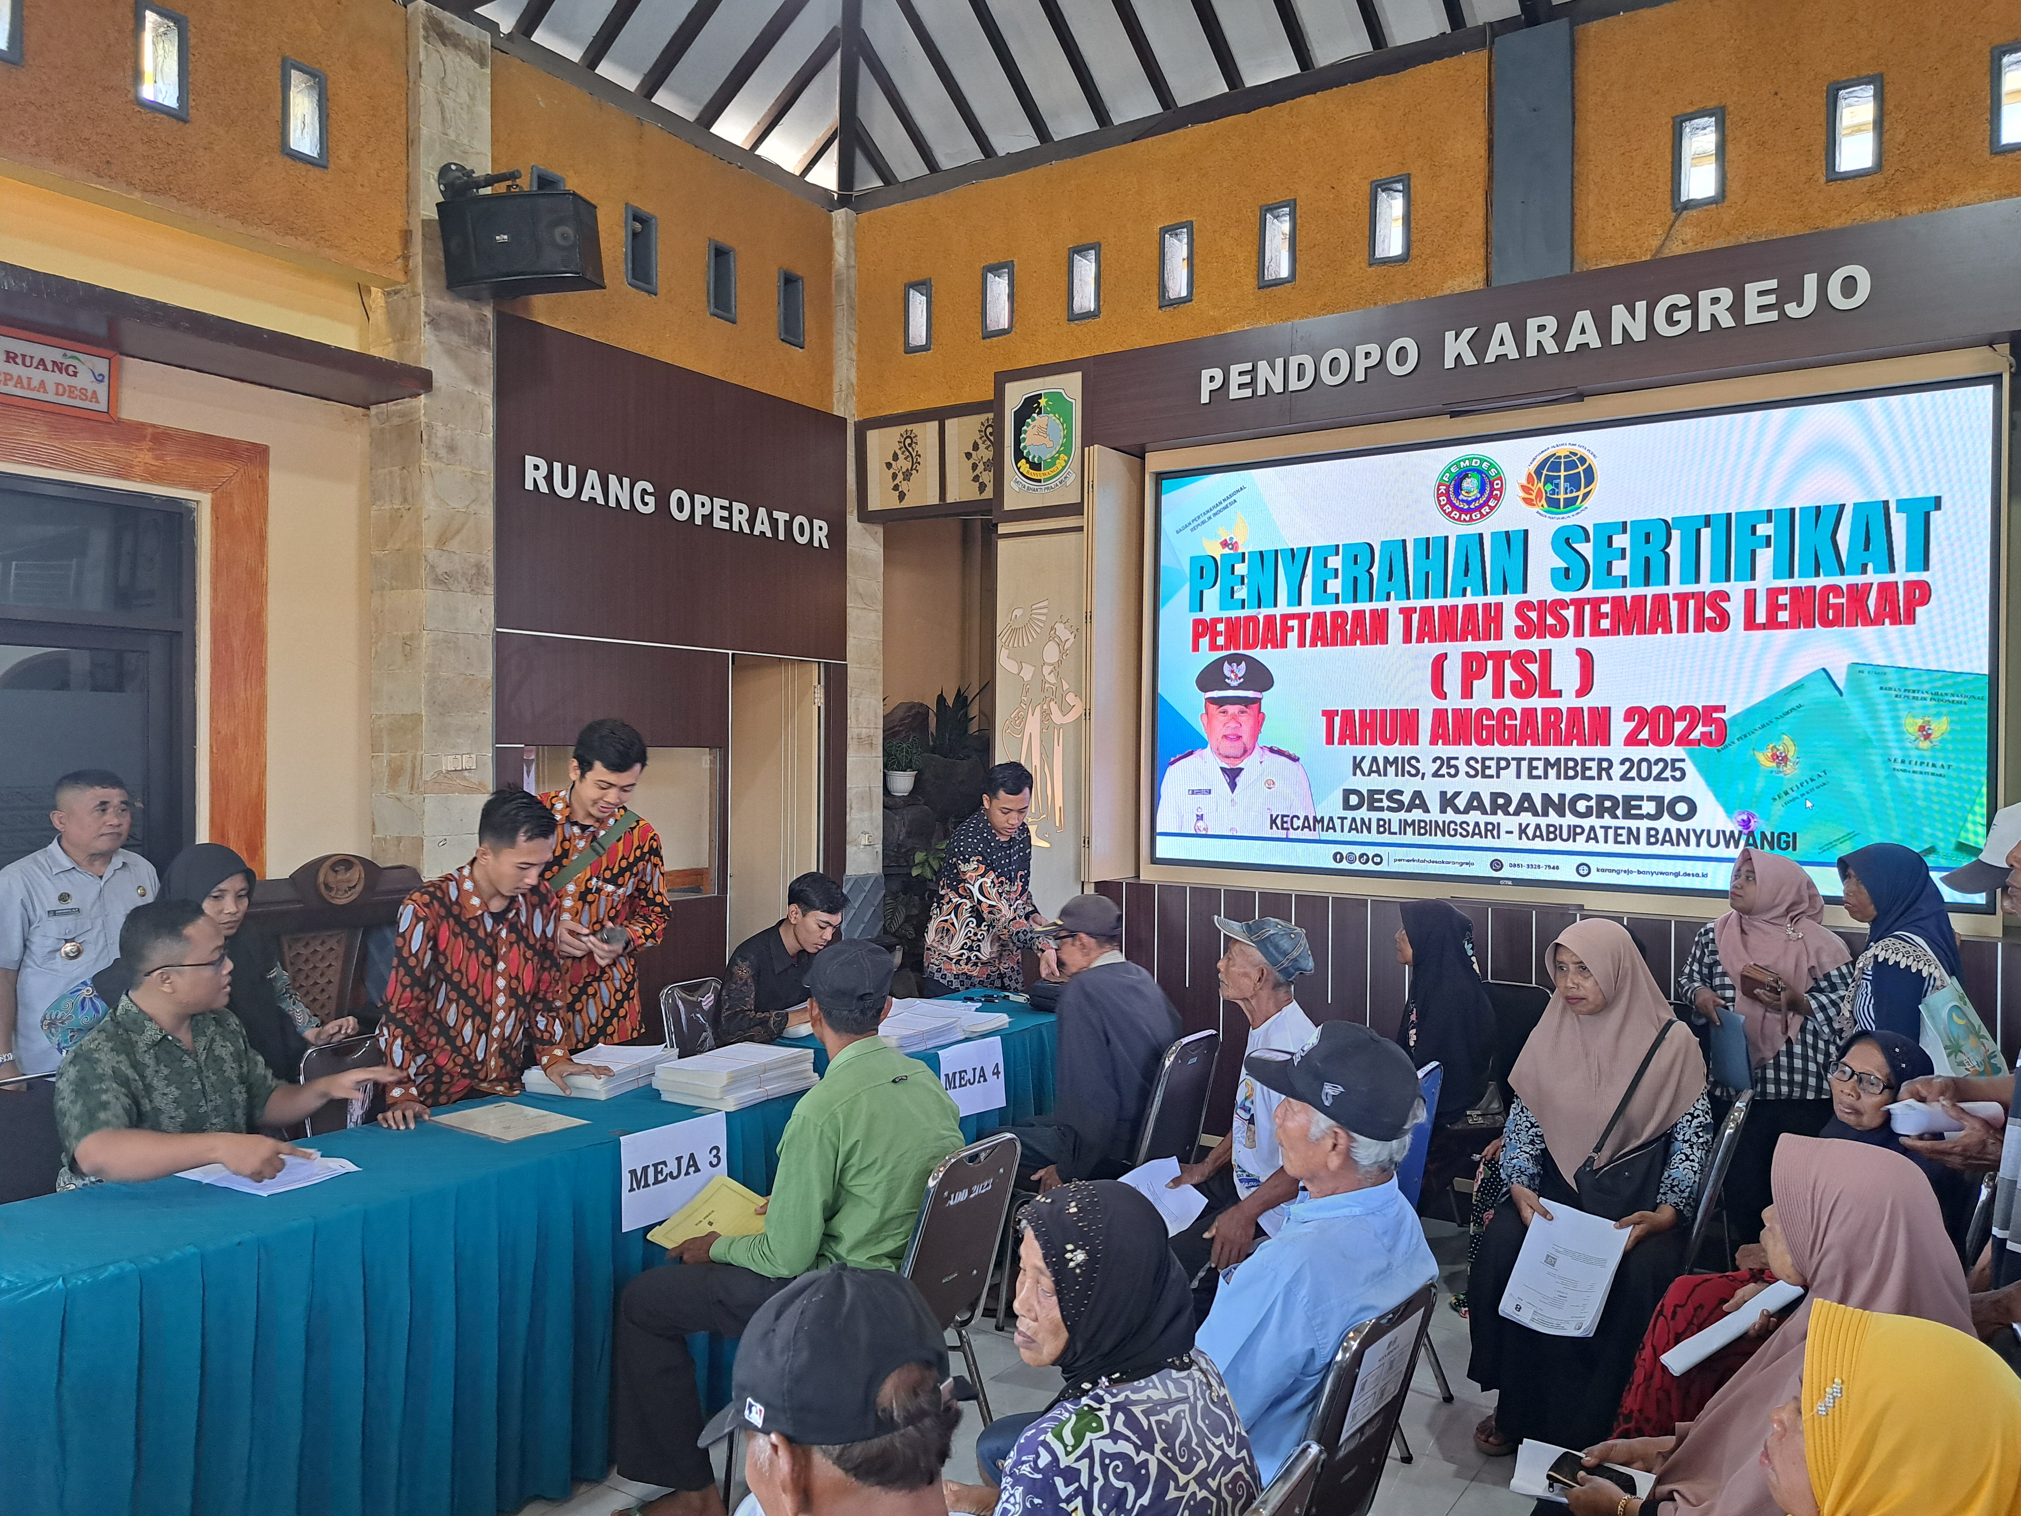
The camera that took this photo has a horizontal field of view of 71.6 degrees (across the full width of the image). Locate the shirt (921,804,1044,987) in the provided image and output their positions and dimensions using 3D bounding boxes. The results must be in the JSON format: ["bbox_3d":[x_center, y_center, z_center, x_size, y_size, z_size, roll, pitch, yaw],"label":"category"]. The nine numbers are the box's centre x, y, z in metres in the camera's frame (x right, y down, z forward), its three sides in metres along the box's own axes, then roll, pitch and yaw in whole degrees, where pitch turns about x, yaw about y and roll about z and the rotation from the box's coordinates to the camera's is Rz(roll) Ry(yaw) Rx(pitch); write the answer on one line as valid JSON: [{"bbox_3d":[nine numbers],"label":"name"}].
[{"bbox_3d":[-0.112,0.545,5.350,0.470,0.710,0.320,0,1,-37],"label":"shirt"}]

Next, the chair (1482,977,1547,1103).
[{"bbox_3d":[1.546,1.216,4.629,0.420,0.850,0.550,1,0,34],"label":"chair"}]

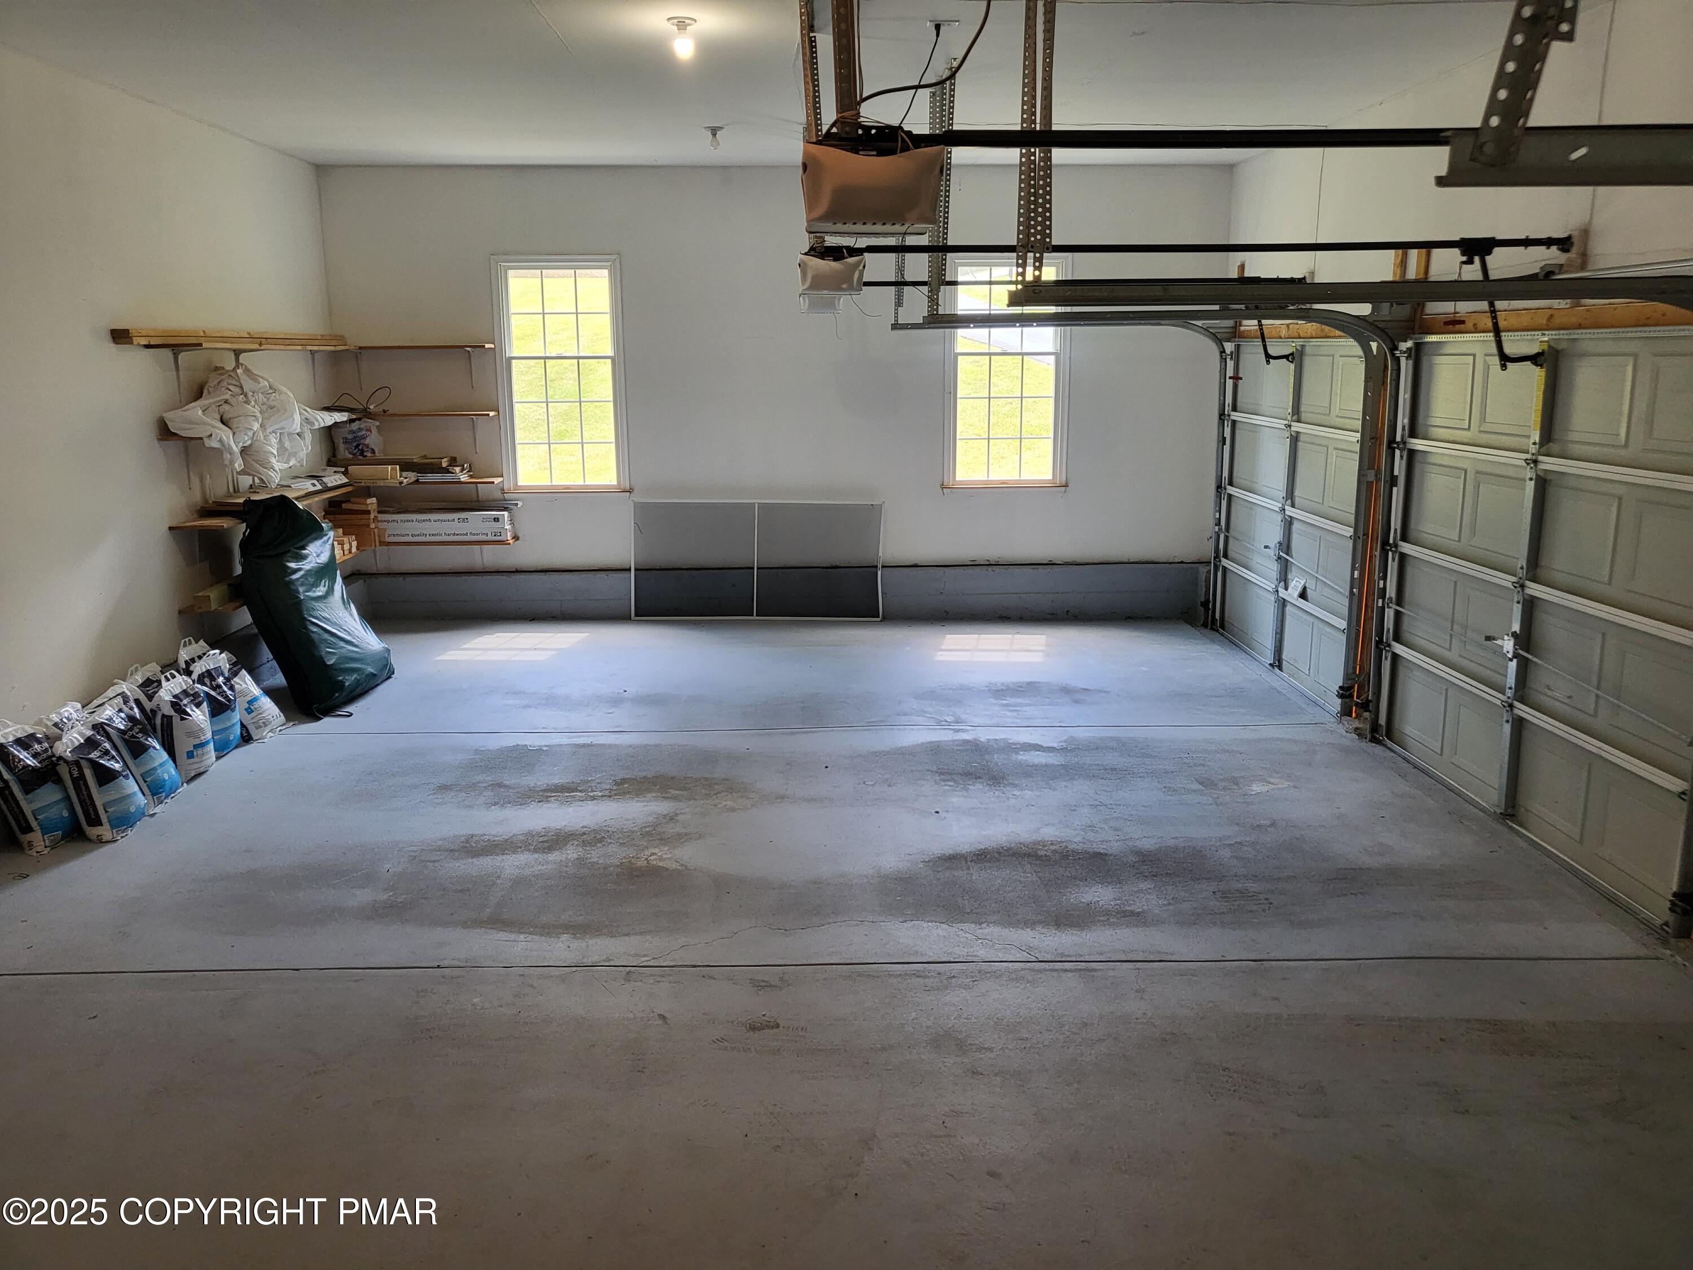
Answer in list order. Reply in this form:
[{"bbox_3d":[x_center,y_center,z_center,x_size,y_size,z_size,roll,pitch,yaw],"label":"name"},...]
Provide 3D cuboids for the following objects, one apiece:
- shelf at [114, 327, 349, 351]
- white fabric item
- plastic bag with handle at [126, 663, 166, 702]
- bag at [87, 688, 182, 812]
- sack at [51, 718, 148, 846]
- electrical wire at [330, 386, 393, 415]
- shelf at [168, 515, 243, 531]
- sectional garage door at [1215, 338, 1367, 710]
[{"bbox_3d":[-3.742,-1.876,8.171,0.283,0.103,3.030,0,12,-1],"label":"shelf"},{"bbox_3d":[-3.617,-1.316,7.983,0.470,0.730,1.880,0,12,-1],"label":"white fabric item"},{"bbox_3d":[-3.606,0.411,6.535,0.180,0.510,0.400,-6,12,0],"label":"plastic bag with handle"},{"bbox_3d":[-3.350,0.520,6.002,0.170,0.510,0.390,-17,12,2],"label":"bag"},{"bbox_3d":[-3.321,0.605,5.662,0.170,0.490,0.380,-13,12,2],"label":"sack"},{"bbox_3d":[-3.665,-1.754,9.581,0.350,0.210,0.270,0,12,-1],"label":"electrical wire"},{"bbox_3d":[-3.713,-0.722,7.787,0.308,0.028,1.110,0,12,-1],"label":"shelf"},{"bbox_3d":[2.904,-0.833,8.408,0.060,2.134,2.436,0,12,-1],"label":"sectional garage door"}]

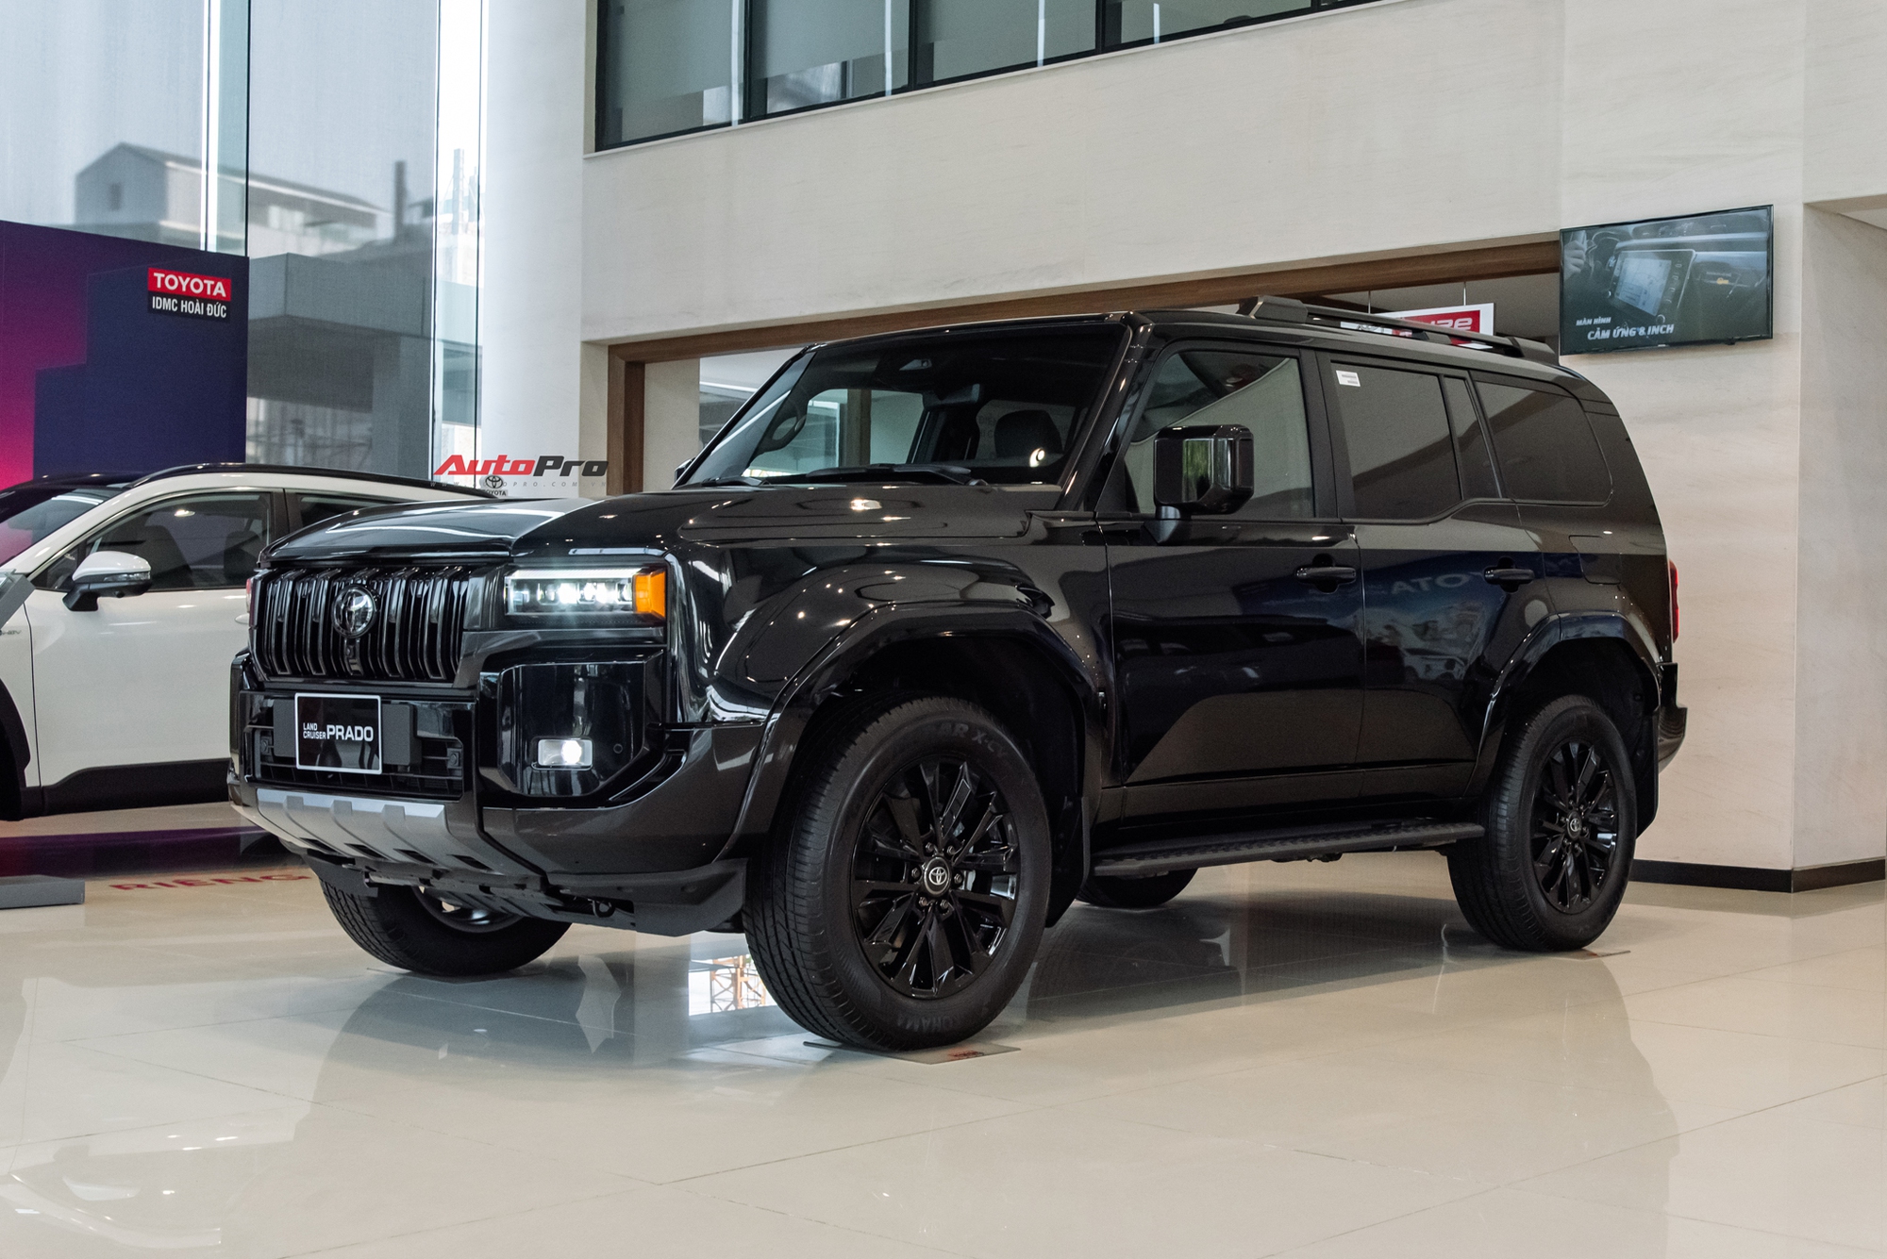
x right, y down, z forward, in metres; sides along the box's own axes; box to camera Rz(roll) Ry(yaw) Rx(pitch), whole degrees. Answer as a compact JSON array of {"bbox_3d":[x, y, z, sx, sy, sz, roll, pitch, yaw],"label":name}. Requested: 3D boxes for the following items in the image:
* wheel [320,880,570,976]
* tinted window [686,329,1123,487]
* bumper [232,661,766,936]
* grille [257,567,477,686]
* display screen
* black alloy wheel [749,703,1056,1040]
[{"bbox_3d":[-1.310,0.538,6.551,0.270,0.805,0.805,0,-1,43],"label":"wheel"},{"bbox_3d":[-0.117,-0.586,6.612,1.420,0.630,0.100,0,-43,43],"label":"tinted window"},{"bbox_3d":[-1.176,0.338,5.474,1.840,0.570,0.450,0,-1,43],"label":"bumper"},{"bbox_3d":[-1.288,-0.011,5.356,0.830,0.265,0.100,0,-1,43],"label":"grille"},{"bbox_3d":[3.054,-1.463,10.191,0.935,0.545,0.060,0,-1,40],"label":"display screen"},{"bbox_3d":[-0.093,0.536,5.416,0.270,0.805,0.805,0,-1,43],"label":"black alloy wheel"}]

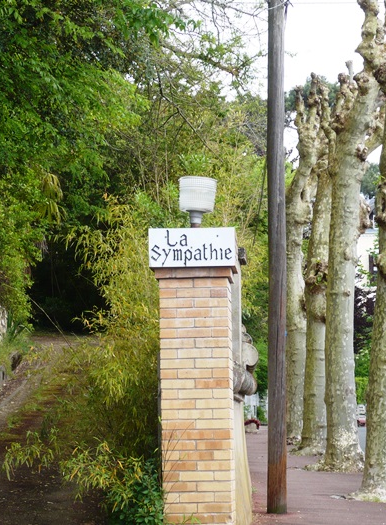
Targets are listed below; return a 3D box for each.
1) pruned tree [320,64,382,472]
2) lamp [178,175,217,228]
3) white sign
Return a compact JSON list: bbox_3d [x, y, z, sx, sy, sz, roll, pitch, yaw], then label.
[{"bbox_3d":[2.114,0.074,28.500,0.850,5.500,0.850,-1,-5,3],"label":"pruned tree"},{"bbox_3d":[0.036,-0.395,14.250,0.262,0.365,0.262,-1,-5,3],"label":"lamp"},{"bbox_3d":[-0.007,-0.096,13.950,0.565,0.256,0.040,-1,-5,3],"label":"white sign"}]

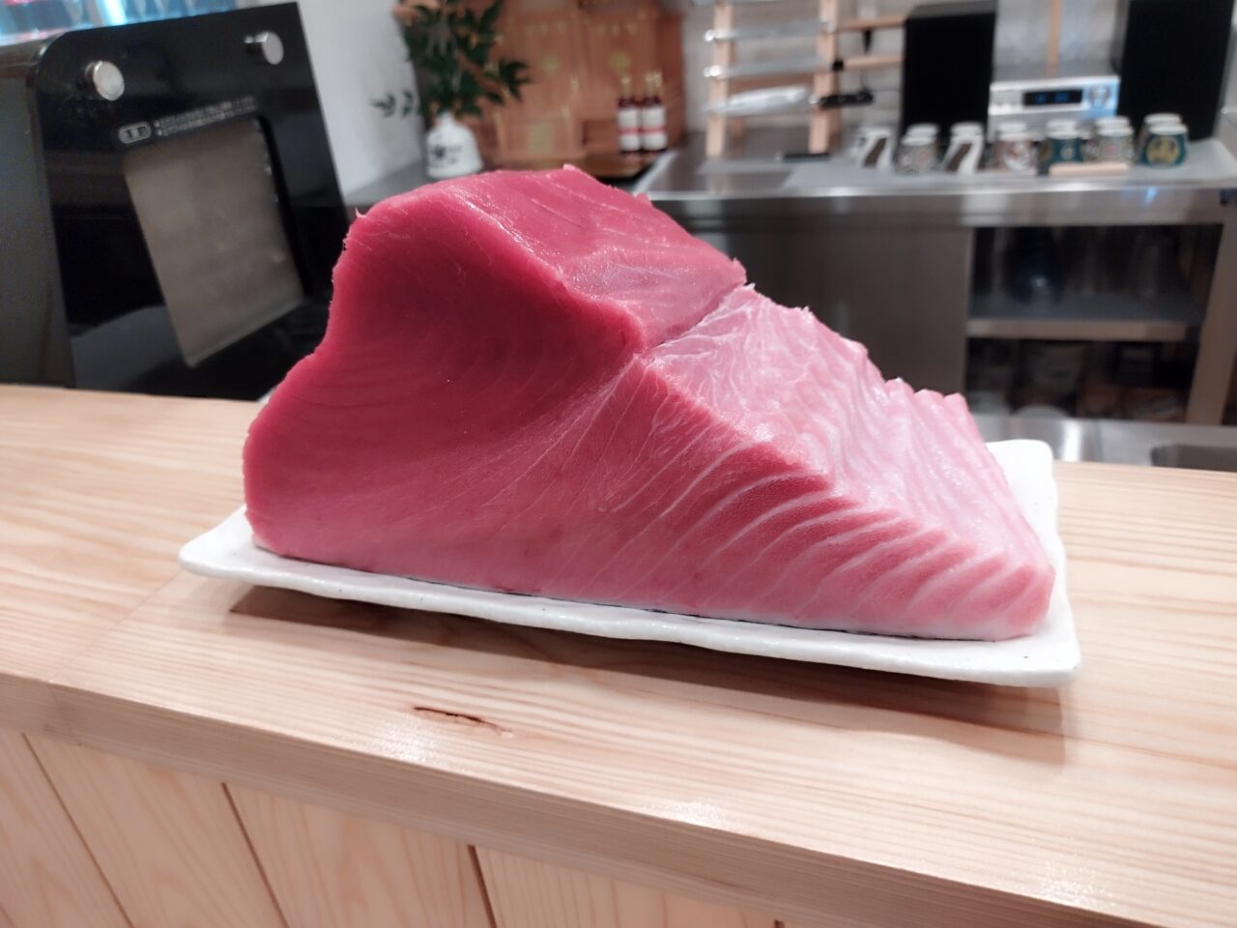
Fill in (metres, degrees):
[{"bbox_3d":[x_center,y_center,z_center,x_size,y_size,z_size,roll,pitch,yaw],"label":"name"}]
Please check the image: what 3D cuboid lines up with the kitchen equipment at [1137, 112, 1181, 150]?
[{"bbox_3d":[1.012,-0.618,1.800,0.078,0.061,0.078,5,31,21],"label":"kitchen equipment"}]

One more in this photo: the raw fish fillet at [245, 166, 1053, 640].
[{"bbox_3d":[0.001,-0.062,0.486,0.408,0.192,0.152,5,31,21],"label":"raw fish fillet"}]

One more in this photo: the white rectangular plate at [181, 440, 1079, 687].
[{"bbox_3d":[0.004,0.033,0.525,0.435,0.032,0.185,5,31,21],"label":"white rectangular plate"}]

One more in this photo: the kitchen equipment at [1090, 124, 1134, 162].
[{"bbox_3d":[0.898,-0.575,1.750,0.078,0.061,0.078,5,31,21],"label":"kitchen equipment"}]

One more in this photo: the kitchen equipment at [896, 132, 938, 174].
[{"bbox_3d":[0.579,-0.601,1.870,0.078,0.061,0.078,5,31,21],"label":"kitchen equipment"}]

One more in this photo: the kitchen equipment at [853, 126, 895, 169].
[{"bbox_3d":[0.517,-0.638,1.949,0.078,0.061,0.078,5,31,21],"label":"kitchen equipment"}]

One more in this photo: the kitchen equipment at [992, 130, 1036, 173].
[{"bbox_3d":[0.744,-0.588,1.808,0.078,0.061,0.078,5,31,21],"label":"kitchen equipment"}]

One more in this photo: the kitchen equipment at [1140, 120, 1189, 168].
[{"bbox_3d":[0.982,-0.574,1.727,0.078,0.061,0.078,5,31,21],"label":"kitchen equipment"}]

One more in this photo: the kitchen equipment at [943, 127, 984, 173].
[{"bbox_3d":[0.657,-0.595,1.841,0.078,0.061,0.078,5,31,21],"label":"kitchen equipment"}]

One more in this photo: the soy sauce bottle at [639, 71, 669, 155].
[{"bbox_3d":[0.073,-0.791,2.167,0.056,0.175,0.056,5,31,21],"label":"soy sauce bottle"}]

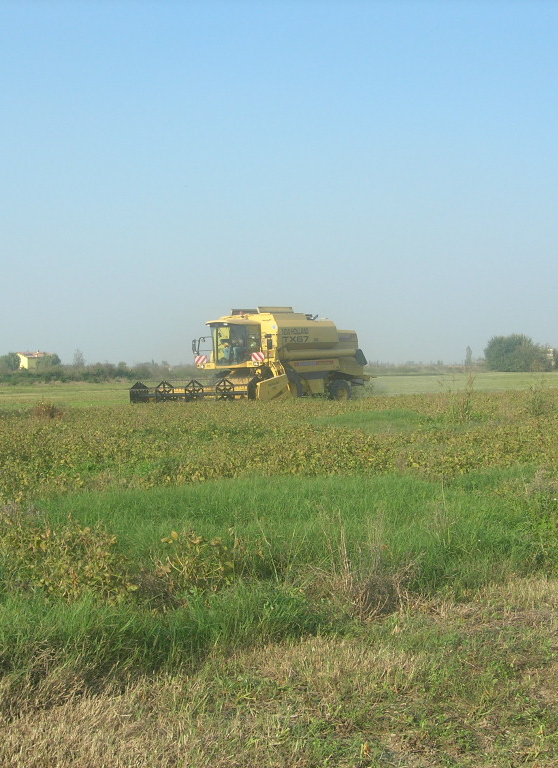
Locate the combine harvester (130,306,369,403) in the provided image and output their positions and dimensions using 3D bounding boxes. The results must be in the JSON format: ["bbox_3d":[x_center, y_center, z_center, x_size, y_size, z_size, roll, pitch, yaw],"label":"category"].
[{"bbox_3d":[-0.150,-0.880,43.300,6.050,4.050,9.700,0,1,40],"label":"combine harvester"}]

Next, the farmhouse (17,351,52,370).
[{"bbox_3d":[-98.500,-8.100,450.000,9.500,8.500,13.500,0,1,34],"label":"farmhouse"}]

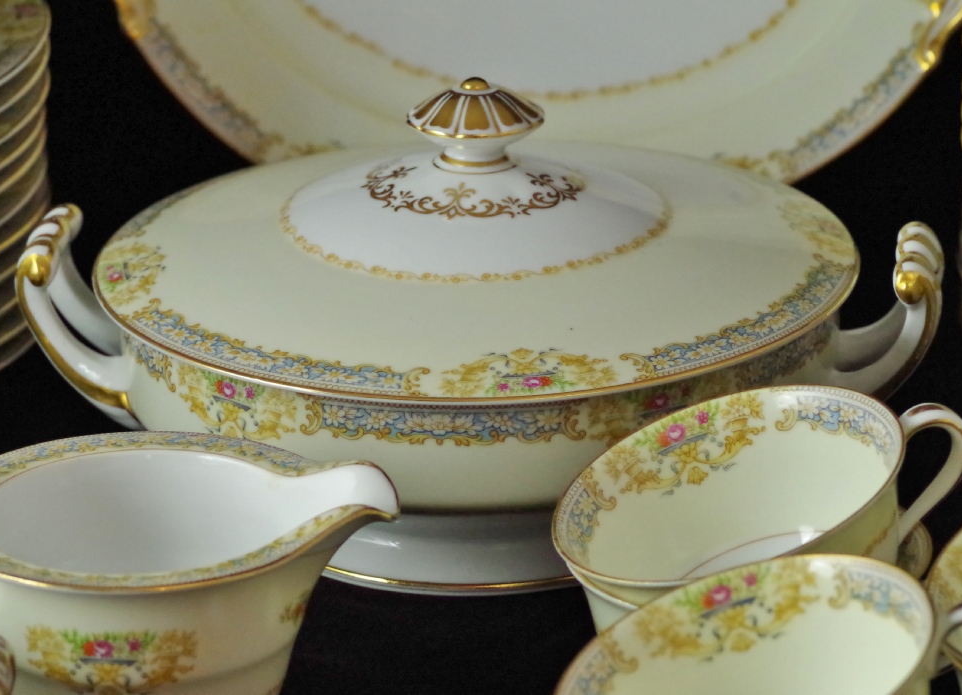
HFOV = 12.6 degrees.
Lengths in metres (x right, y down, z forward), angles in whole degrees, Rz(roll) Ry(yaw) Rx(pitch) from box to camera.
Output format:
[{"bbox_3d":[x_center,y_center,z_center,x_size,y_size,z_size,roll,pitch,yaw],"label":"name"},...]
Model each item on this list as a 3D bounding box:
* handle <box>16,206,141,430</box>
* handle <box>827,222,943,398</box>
[{"bbox_3d":[-0.117,-0.011,1.338,0.038,0.053,0.062,1,21,7],"label":"handle"},{"bbox_3d":[0.117,-0.005,1.310,0.040,0.053,0.062,1,21,7],"label":"handle"}]

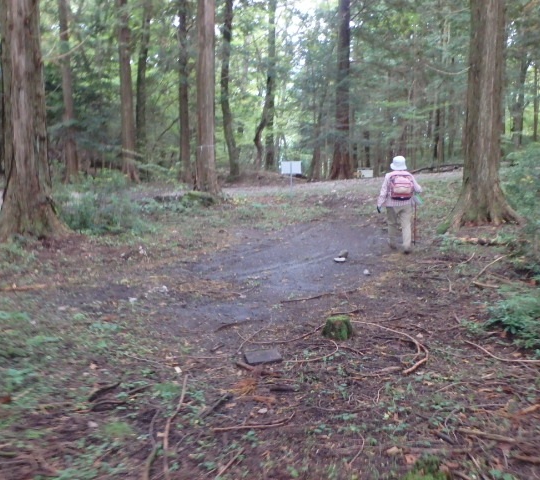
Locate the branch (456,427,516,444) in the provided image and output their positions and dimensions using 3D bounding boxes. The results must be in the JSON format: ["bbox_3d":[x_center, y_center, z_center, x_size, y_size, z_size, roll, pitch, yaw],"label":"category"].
[{"bbox_3d":[1.151,1.030,3.144,0.307,0.030,0.035,4,9,27],"label":"branch"}]

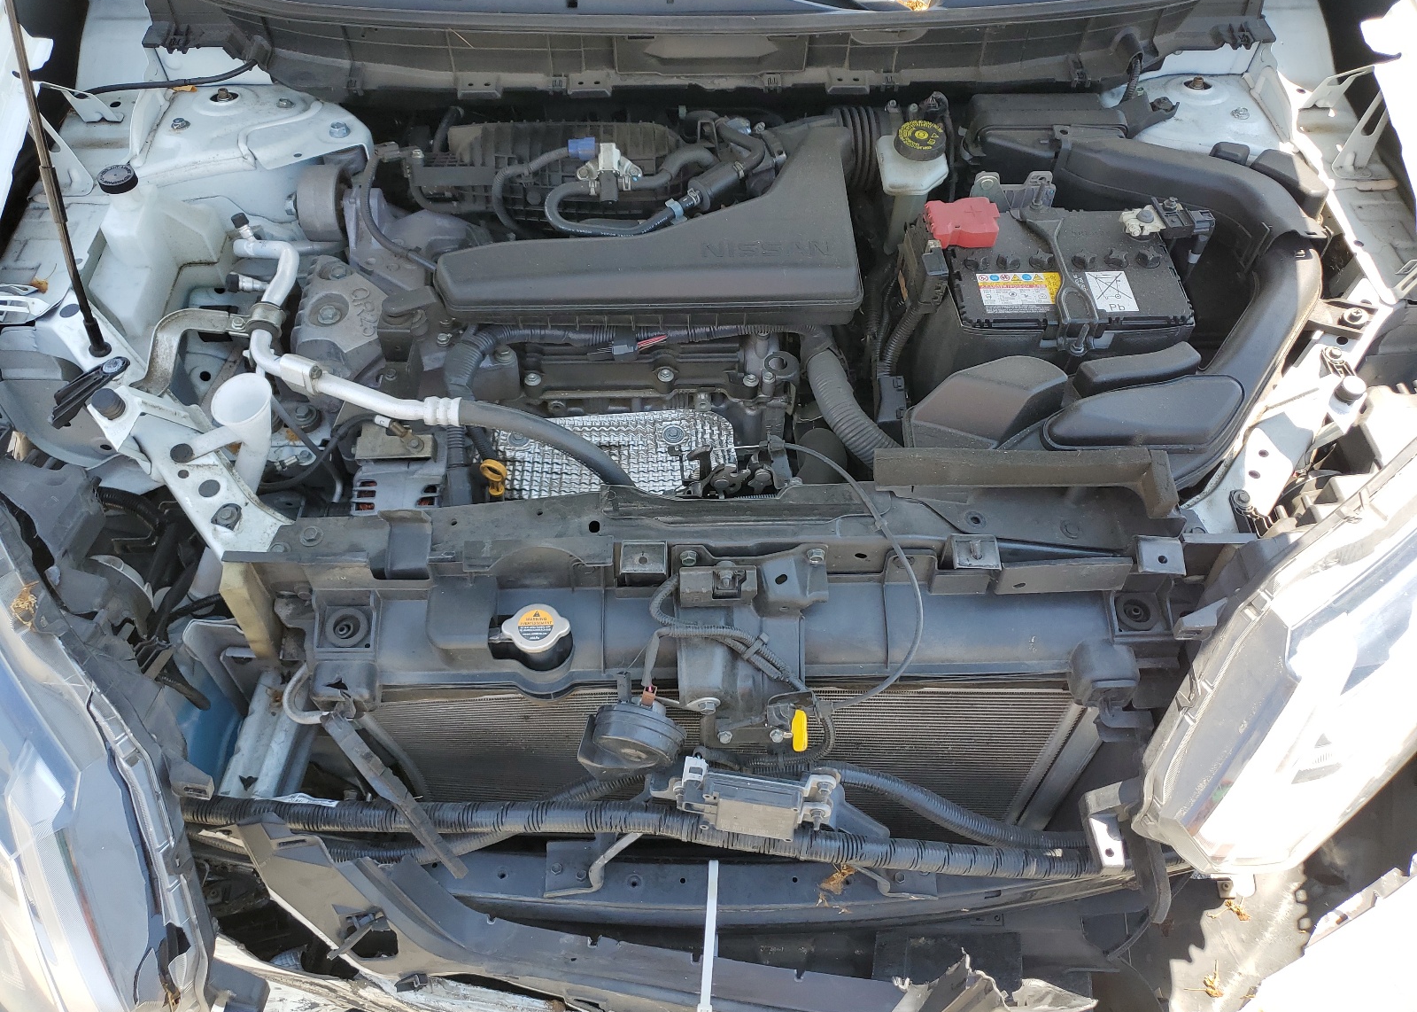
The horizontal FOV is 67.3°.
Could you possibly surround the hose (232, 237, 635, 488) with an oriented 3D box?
[{"bbox_3d":[-0.273,-0.151,1.026,0.410,0.105,0.300,-1,54,0],"label":"hose"}]

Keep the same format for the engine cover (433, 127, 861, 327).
[{"bbox_3d":[-0.059,-0.285,1.106,0.417,0.080,0.235,-1,54,0],"label":"engine cover"}]

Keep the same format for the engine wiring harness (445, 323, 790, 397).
[{"bbox_3d":[-0.088,-0.145,1.064,0.335,0.055,0.050,-1,54,-1],"label":"engine wiring harness"}]

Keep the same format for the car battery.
[{"bbox_3d":[0.369,-0.206,1.187,0.234,0.213,0.175,-1,54,0],"label":"car battery"}]

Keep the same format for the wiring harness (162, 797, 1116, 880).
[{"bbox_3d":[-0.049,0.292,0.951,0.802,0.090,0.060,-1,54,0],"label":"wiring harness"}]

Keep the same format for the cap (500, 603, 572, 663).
[{"bbox_3d":[-0.141,0.107,0.875,0.056,0.027,0.045,-1,54,0],"label":"cap"}]

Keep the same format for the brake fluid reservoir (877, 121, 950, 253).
[{"bbox_3d":[0.241,-0.378,1.274,0.084,0.148,0.085,-1,54,0],"label":"brake fluid reservoir"}]

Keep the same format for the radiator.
[{"bbox_3d":[0.018,0.271,1.099,0.630,0.425,0.047,-1,54,0],"label":"radiator"}]

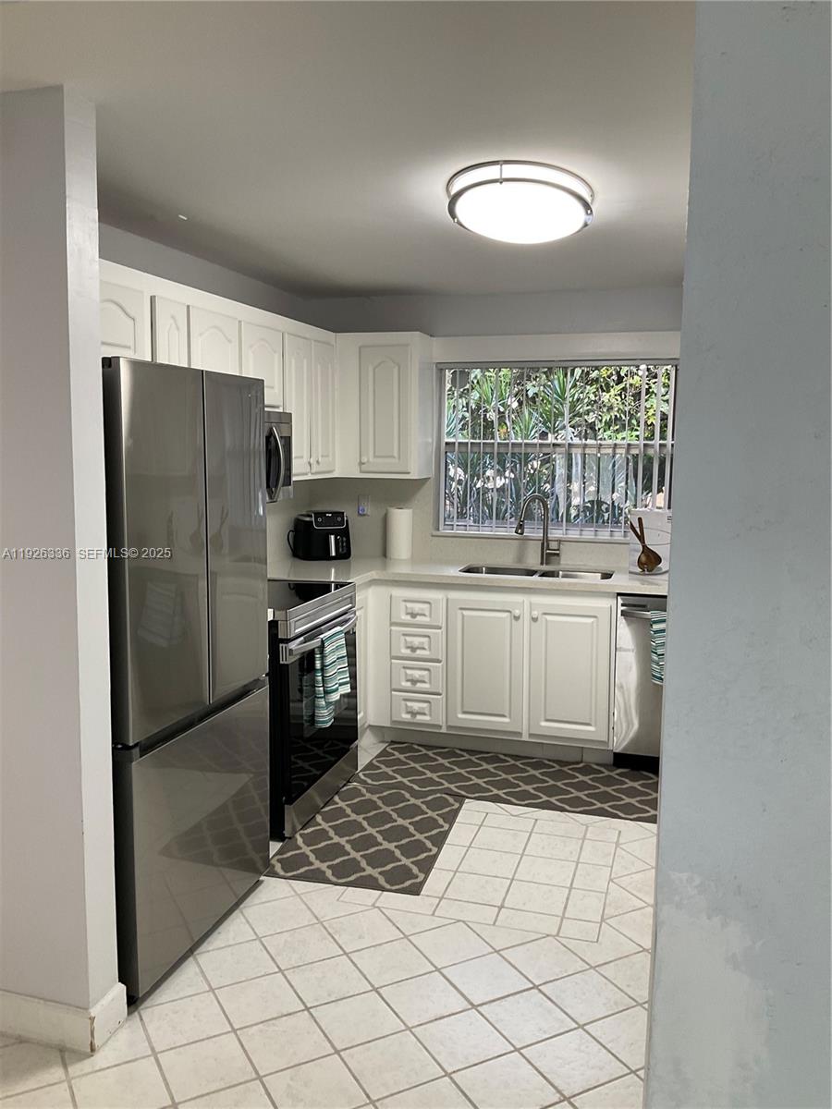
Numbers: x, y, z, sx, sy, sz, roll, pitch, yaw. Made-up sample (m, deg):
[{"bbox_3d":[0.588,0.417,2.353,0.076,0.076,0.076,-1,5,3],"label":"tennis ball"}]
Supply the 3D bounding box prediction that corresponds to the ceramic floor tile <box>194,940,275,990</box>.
[{"bbox_3d":[-0.542,1.245,2.820,0.201,0.010,0.201,-3,8,-28],"label":"ceramic floor tile"}]

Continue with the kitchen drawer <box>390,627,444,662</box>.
[{"bbox_3d":[0.061,0.433,4.883,0.271,0.166,0.400,3,7,17],"label":"kitchen drawer"}]

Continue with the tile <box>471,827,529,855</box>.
[{"bbox_3d":[0.340,1.143,3.706,0.205,0.010,0.208,3,7,17],"label":"tile"}]

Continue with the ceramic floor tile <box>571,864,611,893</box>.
[{"bbox_3d":[0.640,1.183,3.389,0.121,0.010,0.211,3,7,17],"label":"ceramic floor tile"}]

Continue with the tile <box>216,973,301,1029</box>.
[{"bbox_3d":[-0.444,1.267,2.636,0.201,0.010,0.201,-3,8,-28],"label":"tile"}]

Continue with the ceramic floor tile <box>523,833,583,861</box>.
[{"bbox_3d":[0.537,1.146,3.624,0.203,0.010,0.205,3,7,16],"label":"ceramic floor tile"}]

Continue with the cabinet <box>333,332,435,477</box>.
[{"bbox_3d":[-0.162,-0.799,5.045,0.465,0.760,0.310,2,7,16],"label":"cabinet"}]

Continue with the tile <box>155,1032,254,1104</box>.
[{"bbox_3d":[-0.530,1.300,2.355,0.201,0.010,0.201,-3,8,-28],"label":"tile"}]

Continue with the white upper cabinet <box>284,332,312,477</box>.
[{"bbox_3d":[-0.705,-0.724,4.548,0.320,0.690,0.305,3,7,17],"label":"white upper cabinet"}]

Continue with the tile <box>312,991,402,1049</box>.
[{"bbox_3d":[-0.160,1.279,2.551,0.204,0.010,0.204,-3,8,-28],"label":"tile"}]

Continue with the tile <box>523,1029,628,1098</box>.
[{"bbox_3d":[0.403,1.295,2.365,0.202,0.010,0.202,-3,8,-28],"label":"tile"}]

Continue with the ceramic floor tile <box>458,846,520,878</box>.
[{"bbox_3d":[0.282,1.168,3.499,0.201,0.010,0.201,2,7,16],"label":"ceramic floor tile"}]

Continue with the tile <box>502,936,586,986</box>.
[{"bbox_3d":[0.389,1.237,2.822,0.201,0.010,0.201,-3,8,-28],"label":"tile"}]

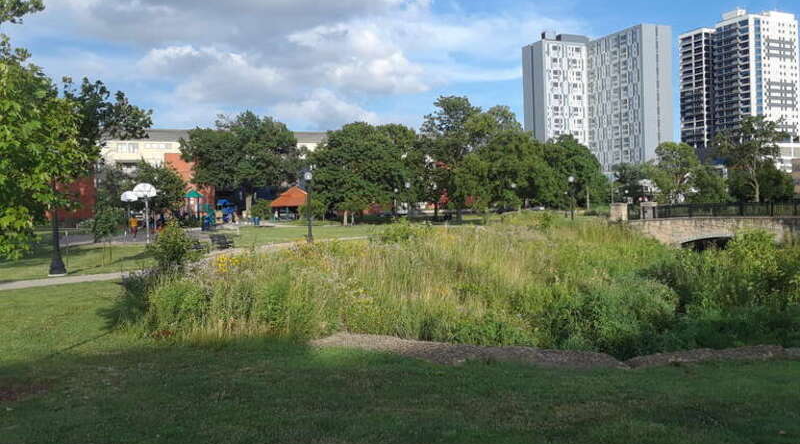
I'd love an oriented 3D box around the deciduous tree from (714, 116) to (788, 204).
[{"bbox_3d":[43.664,-6.991,86.000,8.800,11.400,8.500,-2,1,0],"label":"deciduous tree"}]

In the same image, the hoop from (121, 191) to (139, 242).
[{"bbox_3d":[-22.293,-0.608,57.200,1.400,3.680,1.600,-2,1,-21],"label":"hoop"}]

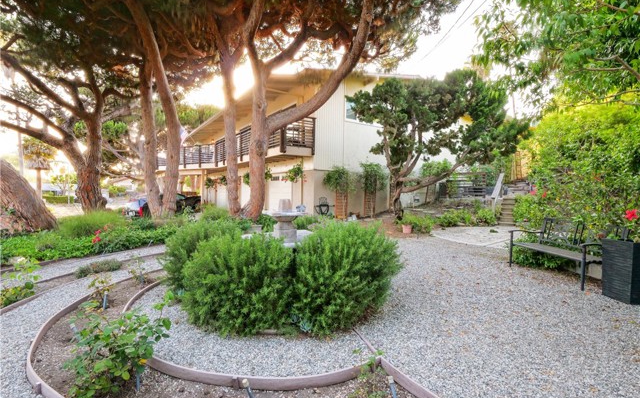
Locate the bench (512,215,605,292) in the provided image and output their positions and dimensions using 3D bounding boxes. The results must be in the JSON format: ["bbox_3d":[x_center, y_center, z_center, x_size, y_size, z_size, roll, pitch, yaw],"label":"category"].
[{"bbox_3d":[3.690,0.760,4.550,0.630,0.860,1.330,0,1,-4],"label":"bench"}]

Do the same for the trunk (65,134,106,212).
[{"bbox_3d":[-8.160,-0.800,10.300,1.400,2.800,1.150,0,1,0],"label":"trunk"}]

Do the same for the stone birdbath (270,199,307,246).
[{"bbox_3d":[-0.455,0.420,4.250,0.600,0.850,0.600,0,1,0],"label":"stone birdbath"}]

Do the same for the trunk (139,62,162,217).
[{"bbox_3d":[-5.550,-1.850,9.700,0.800,5.300,0.700,0,1,0],"label":"trunk"}]

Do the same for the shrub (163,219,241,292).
[{"bbox_3d":[-1.550,0.745,4.250,1.250,0.920,1.200,0,1,0],"label":"shrub"}]

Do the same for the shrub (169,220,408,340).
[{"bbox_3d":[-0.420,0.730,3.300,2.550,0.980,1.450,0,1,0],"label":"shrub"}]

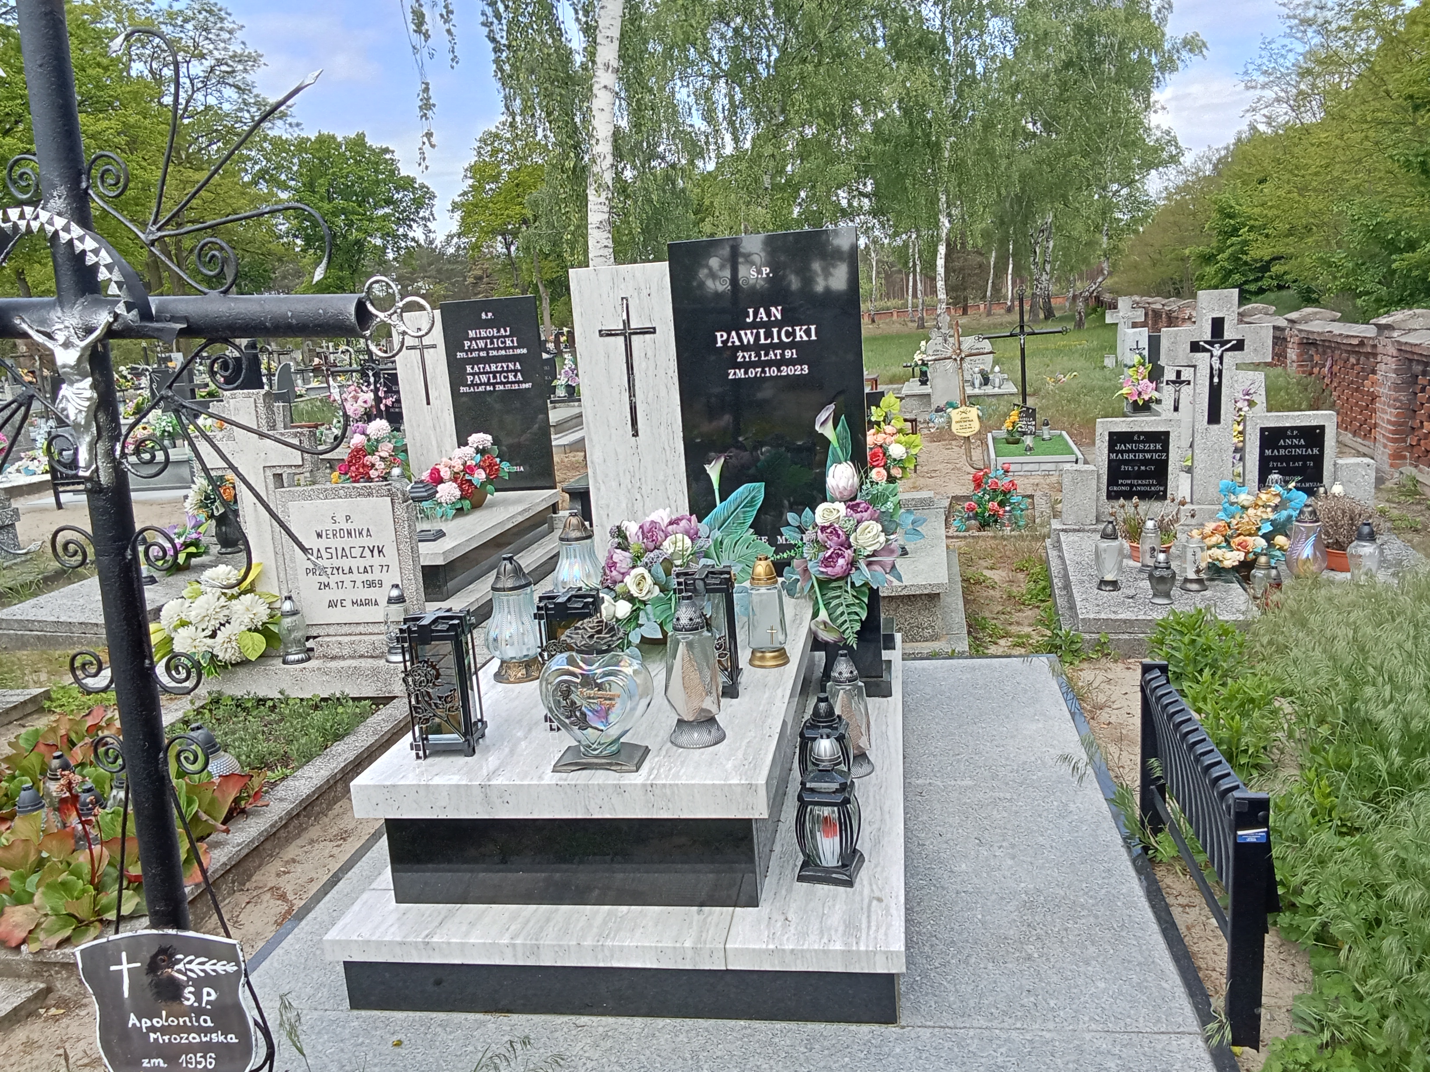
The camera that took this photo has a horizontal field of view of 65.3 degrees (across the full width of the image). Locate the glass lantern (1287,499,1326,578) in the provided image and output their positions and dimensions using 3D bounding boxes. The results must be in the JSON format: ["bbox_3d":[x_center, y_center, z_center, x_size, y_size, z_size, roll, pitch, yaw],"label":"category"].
[{"bbox_3d":[2.480,0.027,4.673,0.165,0.345,0.165,-1,11,17],"label":"glass lantern"}]

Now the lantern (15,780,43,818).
[{"bbox_3d":[-2.019,0.844,3.311,0.100,0.245,0.100,-3,11,10],"label":"lantern"}]

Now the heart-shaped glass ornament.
[{"bbox_3d":[-0.234,0.333,2.228,0.210,0.240,0.115,-2,11,10],"label":"heart-shaped glass ornament"}]

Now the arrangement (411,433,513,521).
[{"bbox_3d":[-1.395,-0.340,6.167,0.520,0.420,0.400,-2,11,10],"label":"arrangement"}]

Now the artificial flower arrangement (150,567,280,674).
[{"bbox_3d":[-2.090,0.350,4.694,0.480,0.440,0.320,-4,11,5],"label":"artificial flower arrangement"}]

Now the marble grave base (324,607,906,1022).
[{"bbox_3d":[-0.060,0.512,3.043,1.120,0.441,2.007,-2,11,10],"label":"marble grave base"}]

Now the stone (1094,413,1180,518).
[{"bbox_3d":[2.264,-0.364,5.993,0.445,0.570,0.100,-1,11,17],"label":"stone"}]

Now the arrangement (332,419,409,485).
[{"bbox_3d":[-2.062,-0.458,6.675,0.420,0.460,0.340,-3,11,10],"label":"arrangement"}]

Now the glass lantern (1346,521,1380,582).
[{"bbox_3d":[2.682,0.067,4.597,0.138,0.265,0.138,-1,11,17],"label":"glass lantern"}]

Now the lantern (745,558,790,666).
[{"bbox_3d":[0.141,0.195,3.036,0.115,0.288,0.115,-2,11,10],"label":"lantern"}]

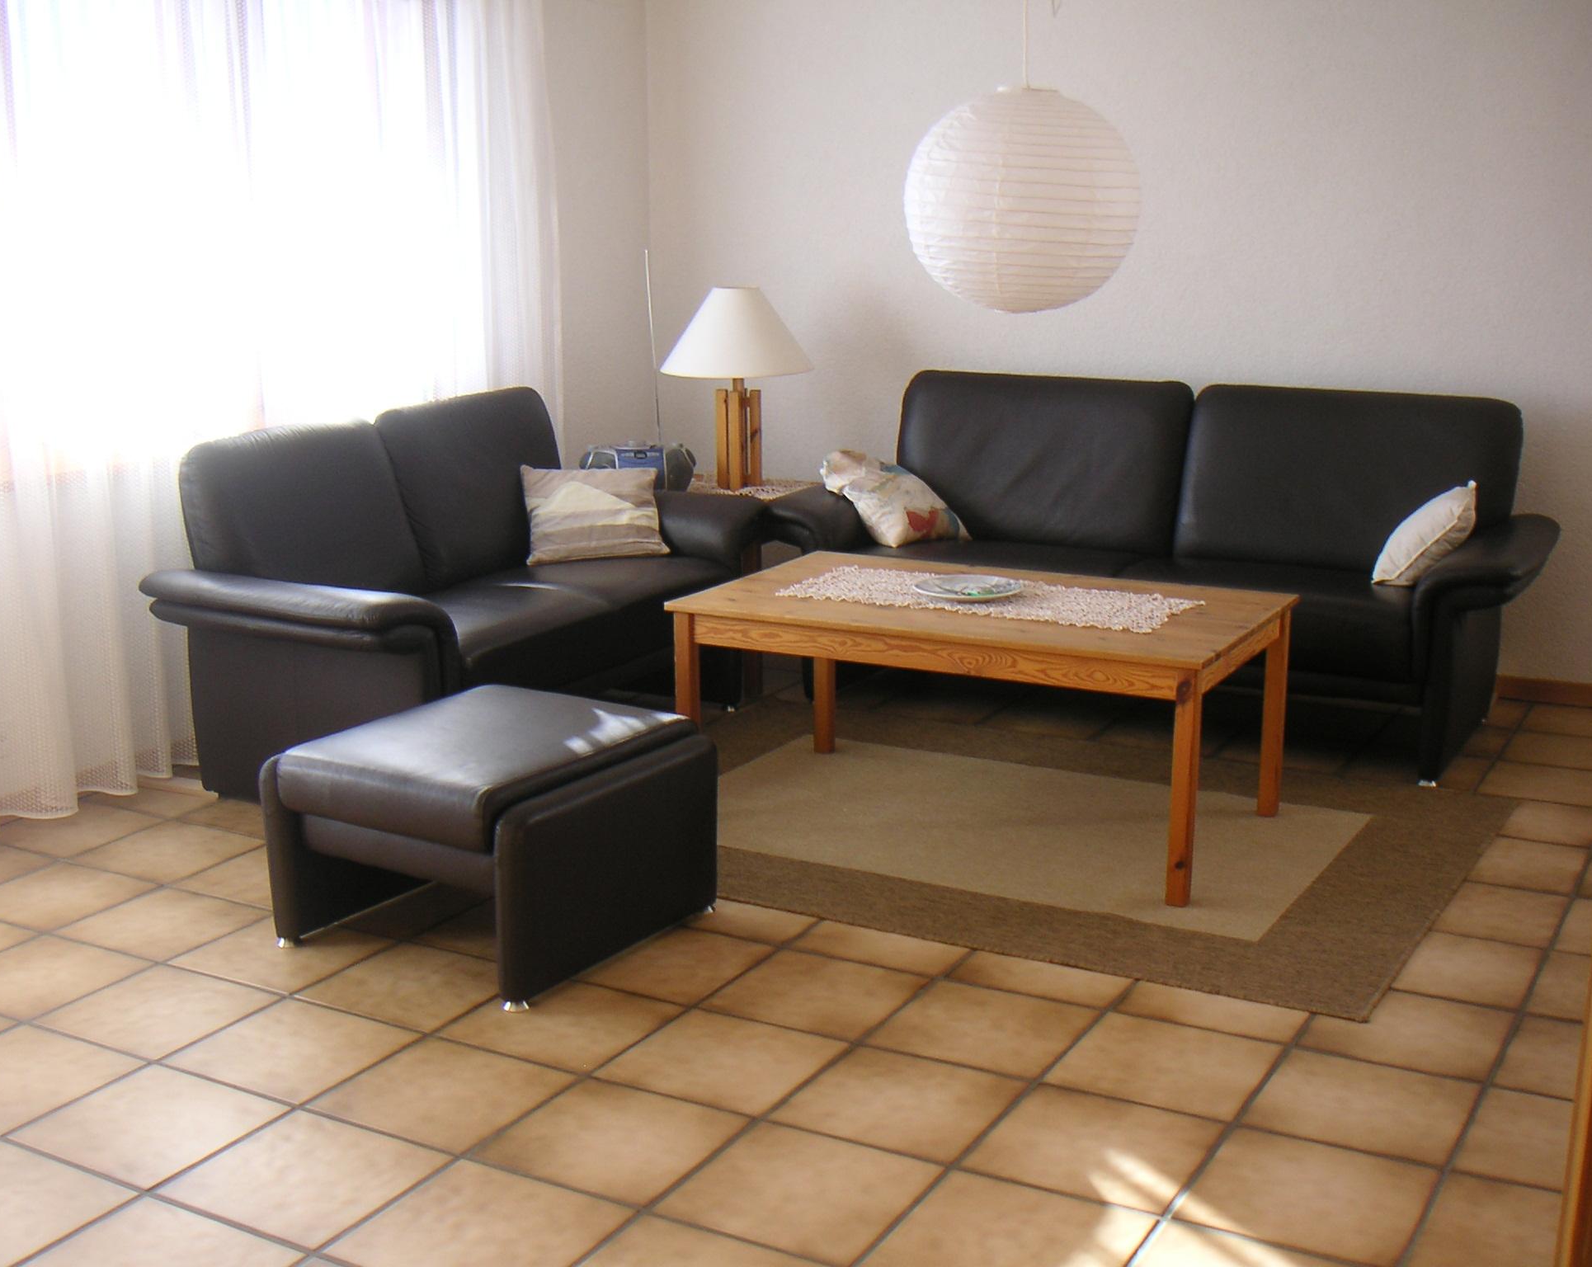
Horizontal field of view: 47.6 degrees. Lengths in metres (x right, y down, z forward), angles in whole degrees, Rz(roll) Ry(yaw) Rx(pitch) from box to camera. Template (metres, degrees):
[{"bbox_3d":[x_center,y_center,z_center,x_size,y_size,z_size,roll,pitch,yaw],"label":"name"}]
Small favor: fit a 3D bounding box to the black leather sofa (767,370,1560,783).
[{"bbox_3d":[0.959,-0.214,4.938,2.020,0.880,0.870,6,14,29],"label":"black leather sofa"}]

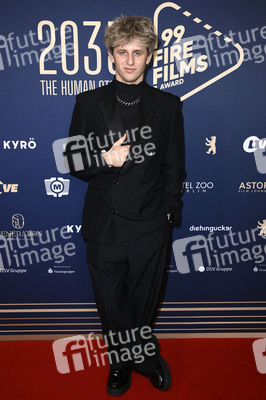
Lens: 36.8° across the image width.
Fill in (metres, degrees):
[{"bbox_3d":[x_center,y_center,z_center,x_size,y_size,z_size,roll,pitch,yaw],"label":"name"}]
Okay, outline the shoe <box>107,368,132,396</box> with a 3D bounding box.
[{"bbox_3d":[-0.067,0.914,2.181,0.122,0.115,0.300,1,14,3],"label":"shoe"}]

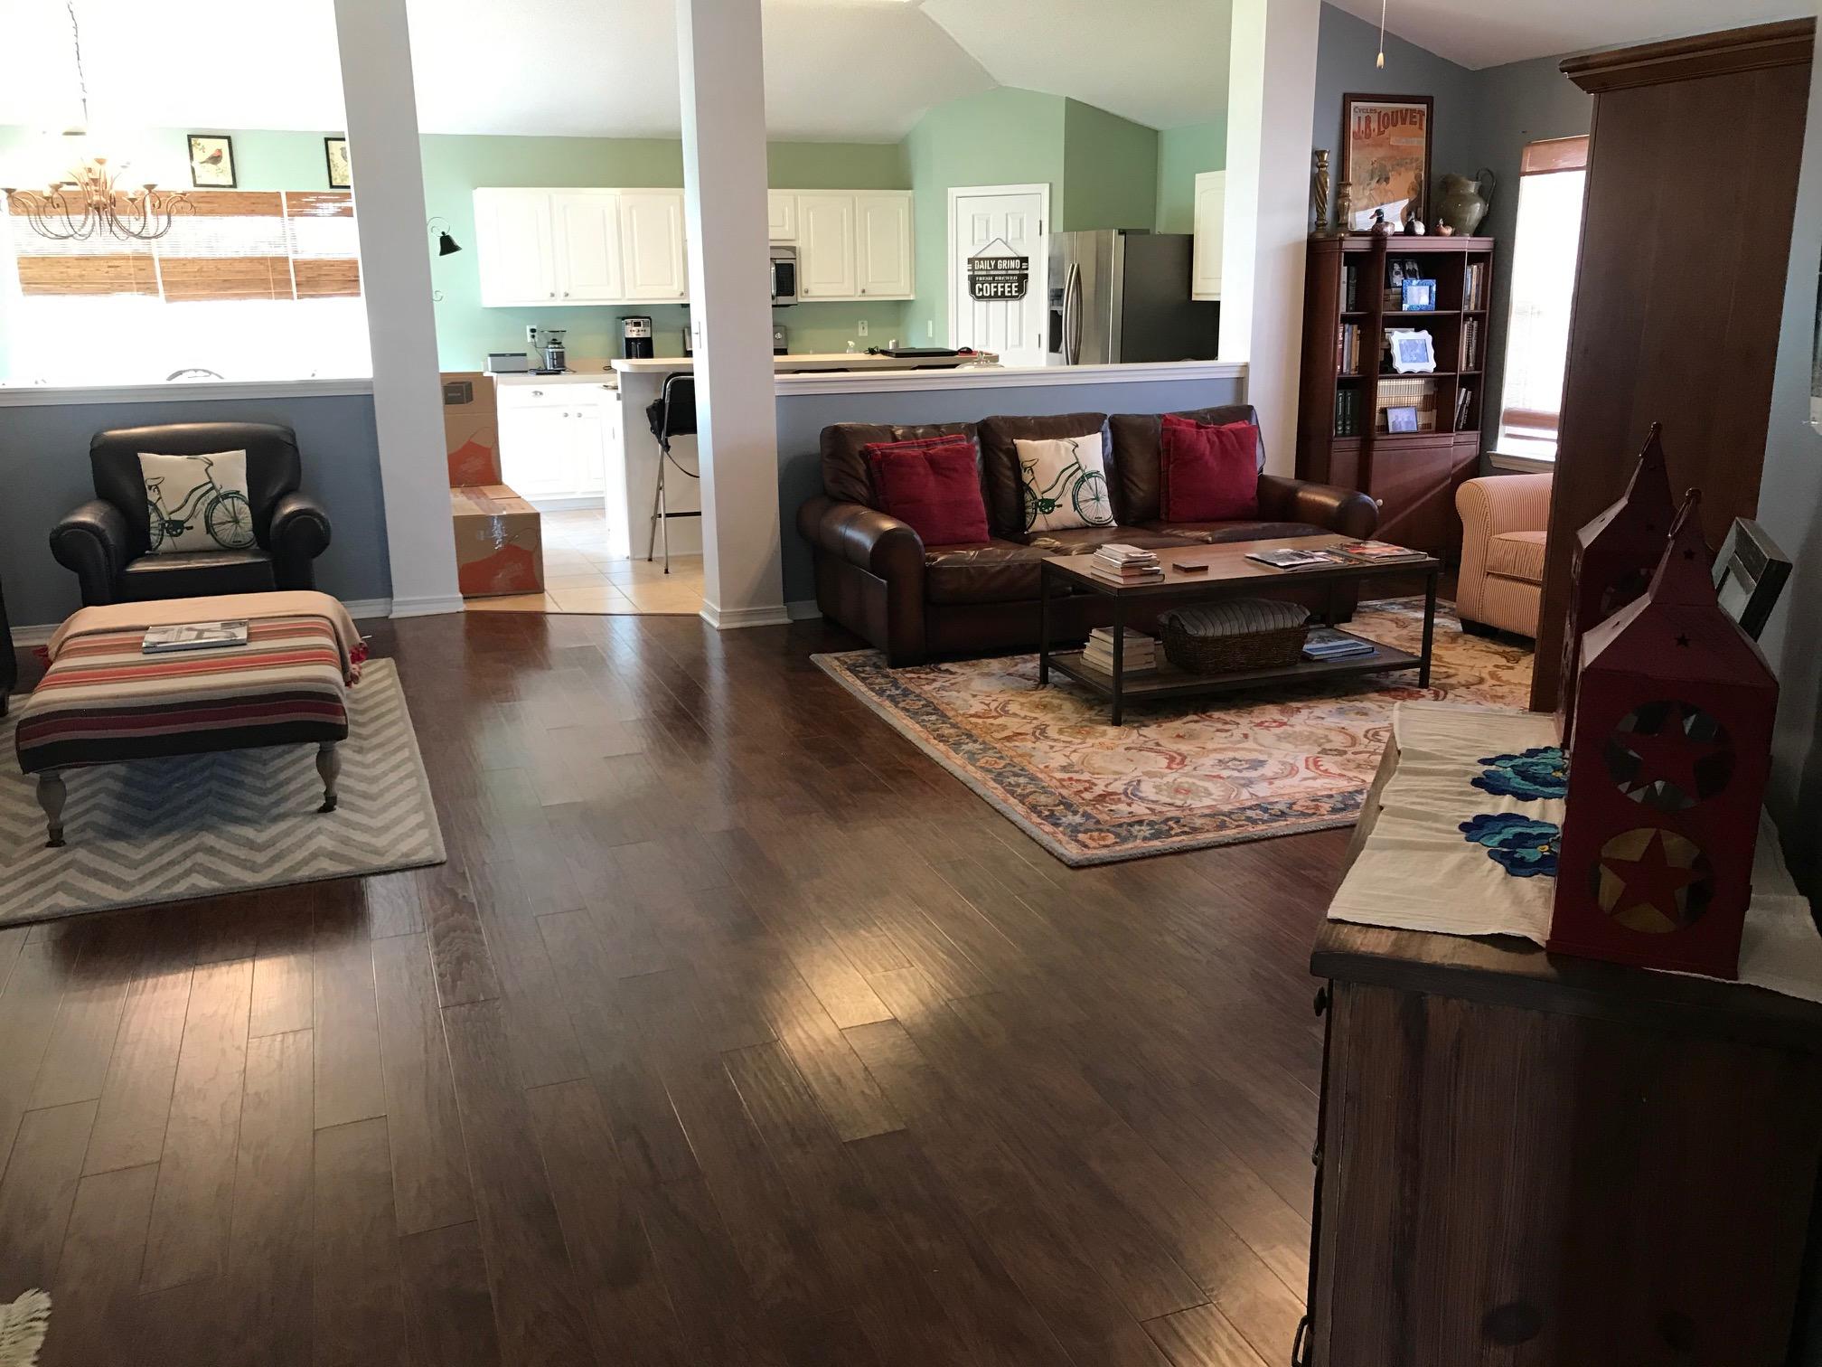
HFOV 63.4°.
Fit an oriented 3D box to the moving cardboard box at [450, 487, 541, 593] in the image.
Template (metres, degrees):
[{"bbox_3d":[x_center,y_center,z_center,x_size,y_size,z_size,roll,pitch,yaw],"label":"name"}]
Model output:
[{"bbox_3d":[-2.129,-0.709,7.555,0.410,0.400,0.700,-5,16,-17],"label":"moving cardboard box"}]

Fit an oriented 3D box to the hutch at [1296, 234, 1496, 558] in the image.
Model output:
[{"bbox_3d":[2.501,-1.485,7.794,0.970,1.660,0.390,-7,16,-20],"label":"hutch"}]

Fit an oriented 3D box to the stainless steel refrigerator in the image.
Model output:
[{"bbox_3d":[1.472,-2.085,9.916,0.850,1.780,0.910,-6,16,-20],"label":"stainless steel refrigerator"}]

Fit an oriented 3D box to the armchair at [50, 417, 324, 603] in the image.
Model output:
[{"bbox_3d":[-2.919,-0.566,6.099,0.985,0.950,0.890,-6,16,-20],"label":"armchair"}]

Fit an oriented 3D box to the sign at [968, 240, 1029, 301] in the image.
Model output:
[{"bbox_3d":[0.604,-2.840,10.142,0.450,0.415,0.020,6,16,23],"label":"sign"}]

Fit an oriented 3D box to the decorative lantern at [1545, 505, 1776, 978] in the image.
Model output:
[{"bbox_3d":[0.796,0.040,1.554,0.178,0.482,0.178,6,16,23],"label":"decorative lantern"}]

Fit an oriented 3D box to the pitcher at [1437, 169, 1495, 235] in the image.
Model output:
[{"bbox_3d":[2.898,-2.491,7.665,0.290,0.340,0.235,-1,15,0],"label":"pitcher"}]

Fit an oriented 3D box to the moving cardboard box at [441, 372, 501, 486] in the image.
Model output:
[{"bbox_3d":[-2.620,-1.450,8.431,0.457,0.615,0.457,-6,16,-20],"label":"moving cardboard box"}]

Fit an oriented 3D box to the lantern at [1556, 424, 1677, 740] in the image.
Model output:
[{"bbox_3d":[1.133,-0.159,2.290,0.182,0.497,0.182,5,16,19],"label":"lantern"}]

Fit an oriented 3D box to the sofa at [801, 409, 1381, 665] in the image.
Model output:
[{"bbox_3d":[0.781,-0.733,6.623,2.390,0.920,1.010,-6,16,-20],"label":"sofa"}]

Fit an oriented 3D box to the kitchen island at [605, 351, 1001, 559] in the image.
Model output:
[{"bbox_3d":[-0.707,-1.406,8.843,2.200,1.080,1.010,-6,16,-20],"label":"kitchen island"}]

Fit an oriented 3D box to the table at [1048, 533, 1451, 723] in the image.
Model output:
[{"bbox_3d":[1.198,-0.218,5.405,1.290,0.478,0.575,-6,16,-19],"label":"table"}]

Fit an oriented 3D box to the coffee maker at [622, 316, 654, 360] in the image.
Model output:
[{"bbox_3d":[-1.968,-2.429,10.532,0.207,0.361,0.260,-6,16,-20],"label":"coffee maker"}]

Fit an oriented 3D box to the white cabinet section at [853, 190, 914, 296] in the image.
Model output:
[{"bbox_3d":[-0.248,-3.207,10.835,0.451,0.763,0.320,-6,16,-20],"label":"white cabinet section"}]

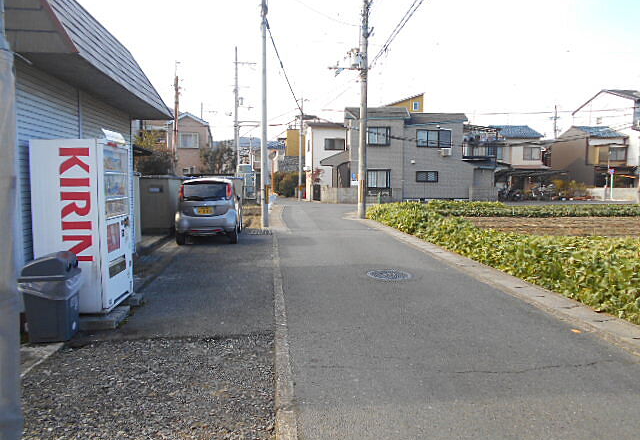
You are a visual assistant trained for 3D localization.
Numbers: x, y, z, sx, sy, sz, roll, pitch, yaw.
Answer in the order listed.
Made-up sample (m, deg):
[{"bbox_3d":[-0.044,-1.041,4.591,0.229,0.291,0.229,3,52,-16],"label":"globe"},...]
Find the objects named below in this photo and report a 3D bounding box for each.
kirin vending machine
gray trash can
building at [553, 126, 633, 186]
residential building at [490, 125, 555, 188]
[{"bbox_3d":[-2.635,0.040,5.500,0.740,1.830,0.970,0,4,-5],"label":"kirin vending machine"},{"bbox_3d":[-2.621,0.725,4.705,0.430,0.850,0.420,-1,5,-9],"label":"gray trash can"},{"bbox_3d":[26.591,-5.713,47.003,4.400,7.000,7.400,0,4,0],"label":"building"},{"bbox_3d":[18.591,-5.671,46.604,4.600,7.000,7.500,0,4,0],"label":"residential building"}]

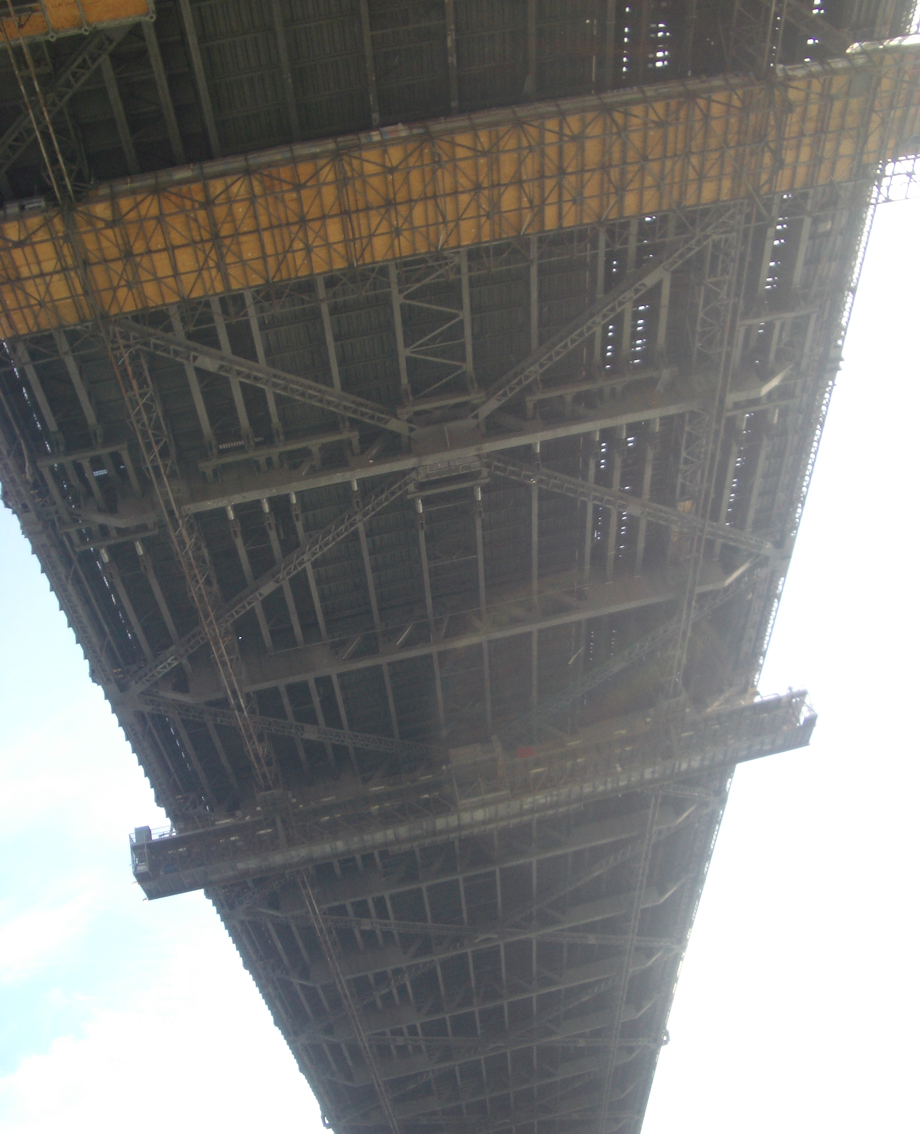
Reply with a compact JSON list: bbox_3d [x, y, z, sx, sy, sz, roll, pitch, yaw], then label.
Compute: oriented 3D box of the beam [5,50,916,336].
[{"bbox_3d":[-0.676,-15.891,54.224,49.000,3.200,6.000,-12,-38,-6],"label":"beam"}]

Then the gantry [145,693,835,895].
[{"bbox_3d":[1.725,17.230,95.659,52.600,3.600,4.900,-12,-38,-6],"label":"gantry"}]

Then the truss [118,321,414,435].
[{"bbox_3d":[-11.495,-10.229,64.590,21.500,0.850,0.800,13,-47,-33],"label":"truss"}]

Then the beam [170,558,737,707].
[{"bbox_3d":[0.145,3.915,85.643,40.500,3.100,0.900,-12,-38,-6],"label":"beam"}]

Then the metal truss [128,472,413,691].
[{"bbox_3d":[-12.368,1.389,78.436,25.610,0.850,0.800,-35,-42,22],"label":"metal truss"}]

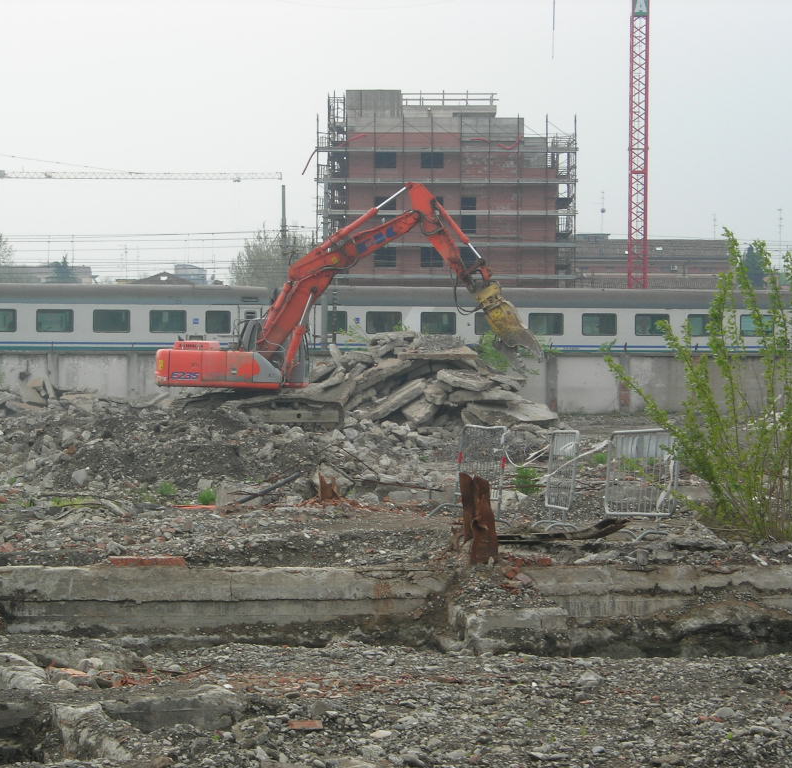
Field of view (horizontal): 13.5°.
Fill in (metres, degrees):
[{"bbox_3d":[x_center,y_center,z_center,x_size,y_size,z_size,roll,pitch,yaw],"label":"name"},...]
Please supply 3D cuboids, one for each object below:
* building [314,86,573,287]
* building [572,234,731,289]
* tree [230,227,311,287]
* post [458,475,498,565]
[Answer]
[{"bbox_3d":[3.213,-8.991,217.000,16.500,19.600,12.500,0,0,0],"label":"building"},{"bbox_3d":[20.773,-5.800,275.000,14.500,12.900,11.000,0,0,0],"label":"building"},{"bbox_3d":[-7.205,-4.054,195.000,5.000,10.200,4.800,0,0,0],"label":"tree"},{"bbox_3d":[0.726,1.183,29.400,0.330,0.810,0.270,0,0,0],"label":"post"}]

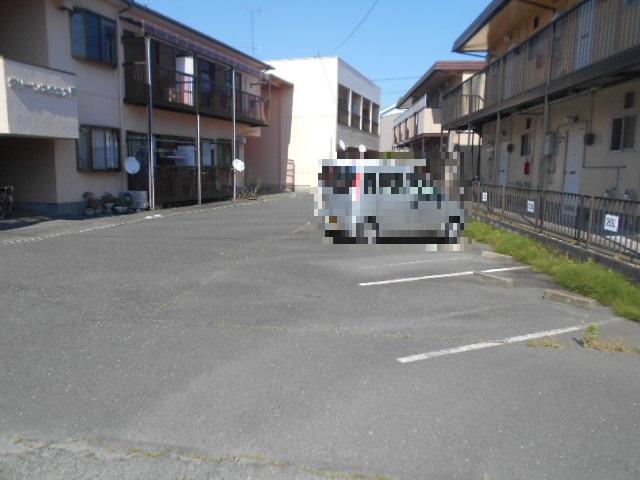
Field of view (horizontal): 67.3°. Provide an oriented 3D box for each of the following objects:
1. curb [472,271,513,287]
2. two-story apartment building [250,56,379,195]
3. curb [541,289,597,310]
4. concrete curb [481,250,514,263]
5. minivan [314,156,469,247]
[{"bbox_3d":[2.482,0.568,6.885,0.120,0.110,0.600,-4,10,-31],"label":"curb"},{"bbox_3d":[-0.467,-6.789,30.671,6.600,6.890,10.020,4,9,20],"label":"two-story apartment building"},{"bbox_3d":[3.049,0.733,5.856,0.125,0.105,0.600,-4,10,-31],"label":"curb"},{"bbox_3d":[3.196,0.306,8.704,0.120,0.110,0.600,-4,10,-31],"label":"concrete curb"},{"bbox_3d":[1.723,-0.863,10.787,3.420,1.750,1.490,-5,10,-33],"label":"minivan"}]

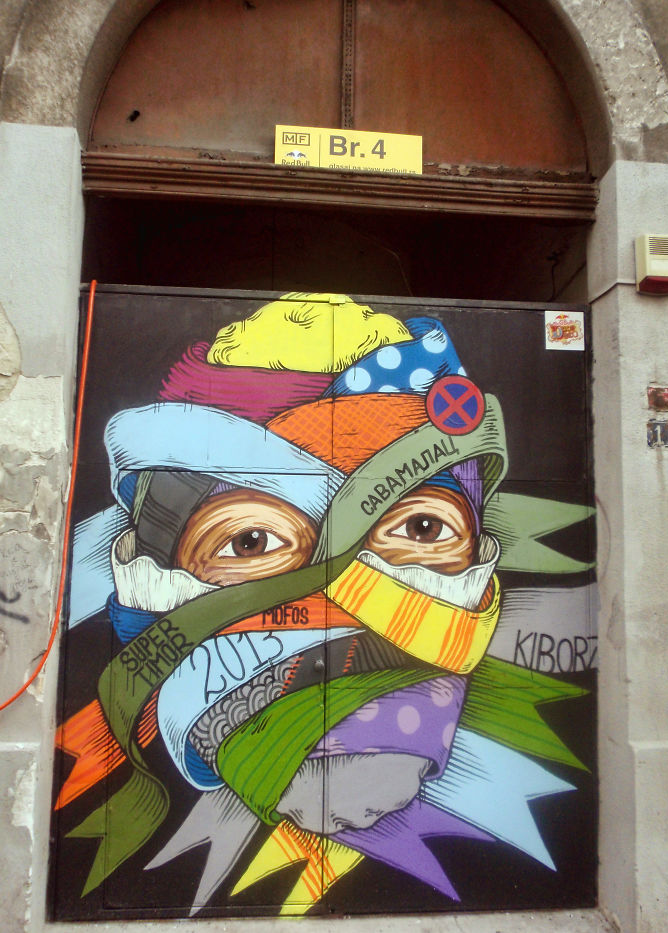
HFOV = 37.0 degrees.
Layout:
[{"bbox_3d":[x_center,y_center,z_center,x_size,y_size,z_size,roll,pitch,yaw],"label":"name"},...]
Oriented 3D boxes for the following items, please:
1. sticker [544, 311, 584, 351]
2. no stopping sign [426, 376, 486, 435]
[{"bbox_3d":[1.213,-0.712,5.226,0.211,0.211,0.010,2,-9,-6],"label":"sticker"},{"bbox_3d":[0.623,-0.313,5.099,0.303,0.303,0.010,2,-9,-6],"label":"no stopping sign"}]

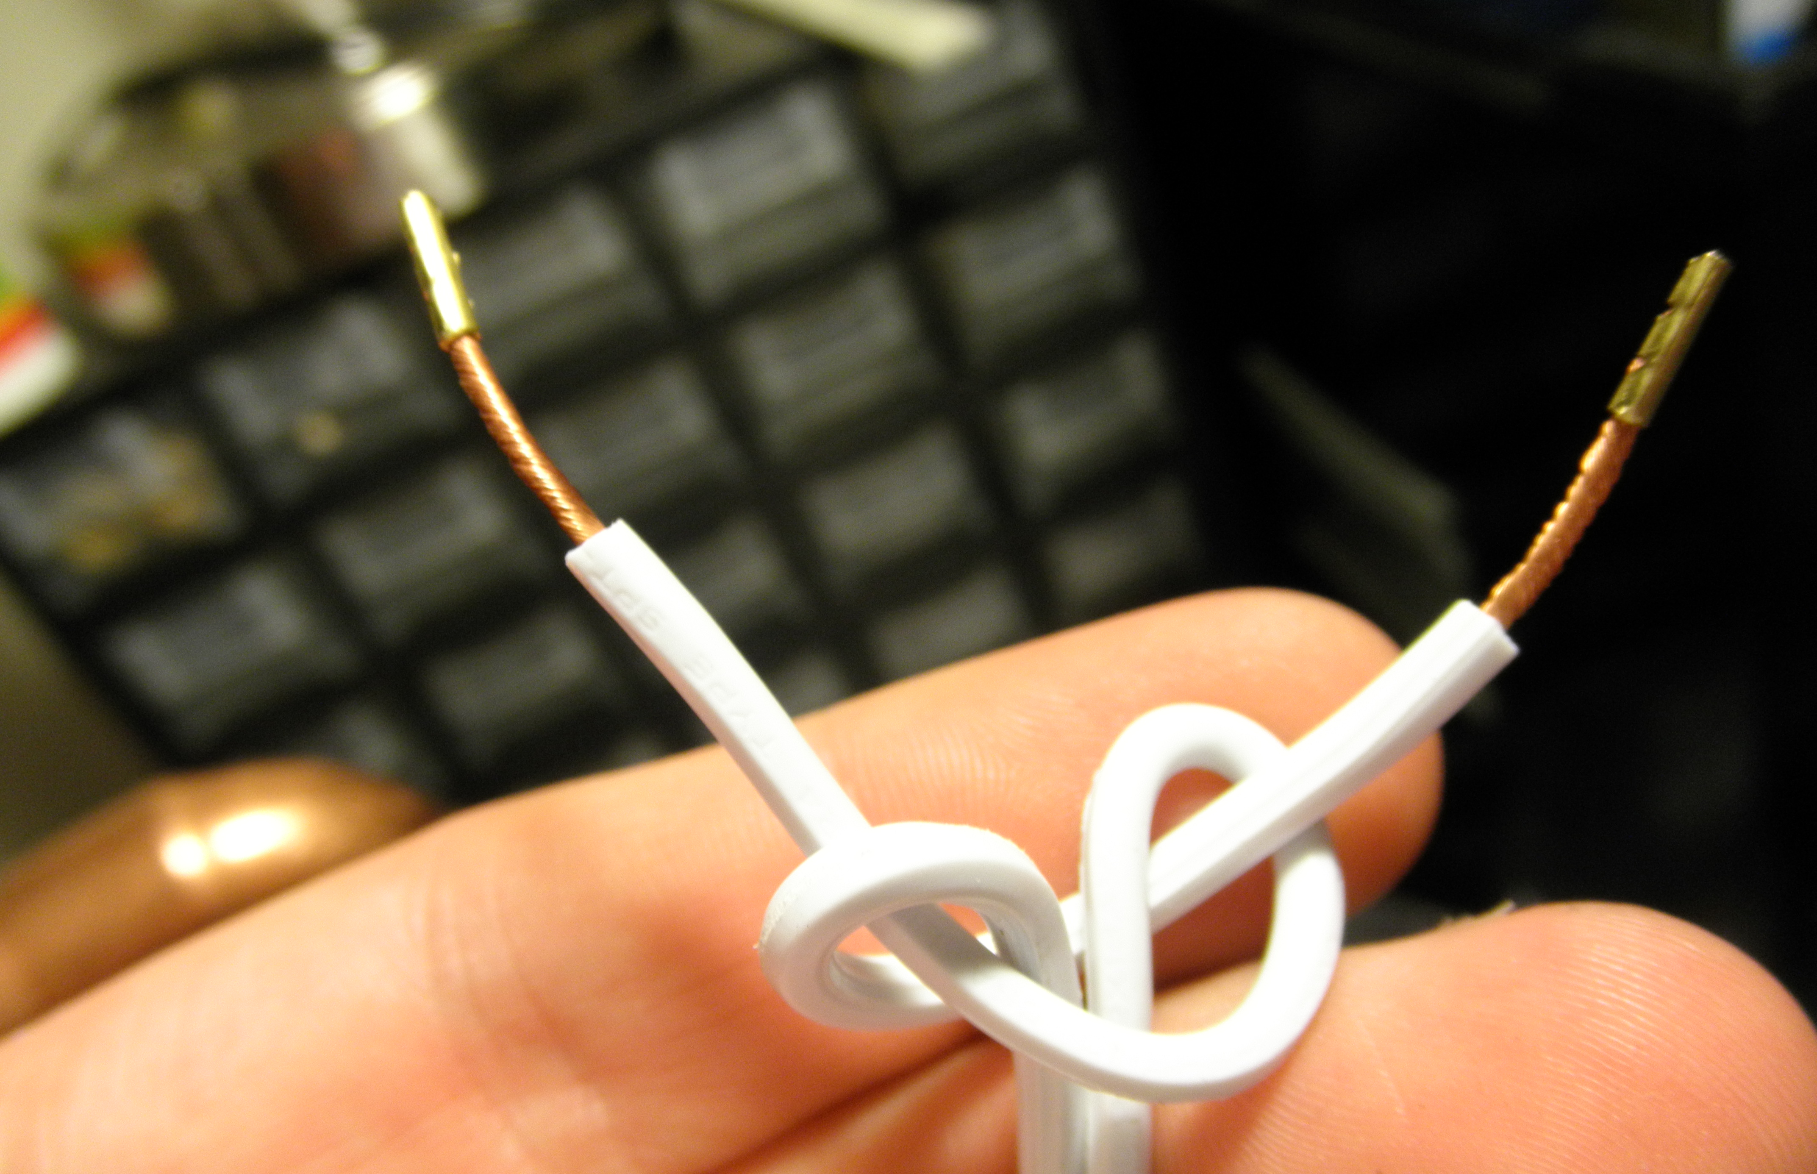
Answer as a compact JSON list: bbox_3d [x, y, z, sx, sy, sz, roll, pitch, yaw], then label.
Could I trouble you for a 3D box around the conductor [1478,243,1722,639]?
[{"bbox_3d":[0.028,-0.006,0.059,0.002,0.002,0.017,31,90,0],"label":"conductor"}]

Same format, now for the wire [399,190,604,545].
[{"bbox_3d":[-0.018,-0.009,0.063,0.003,0.002,0.017,-28,84,0],"label":"wire"}]

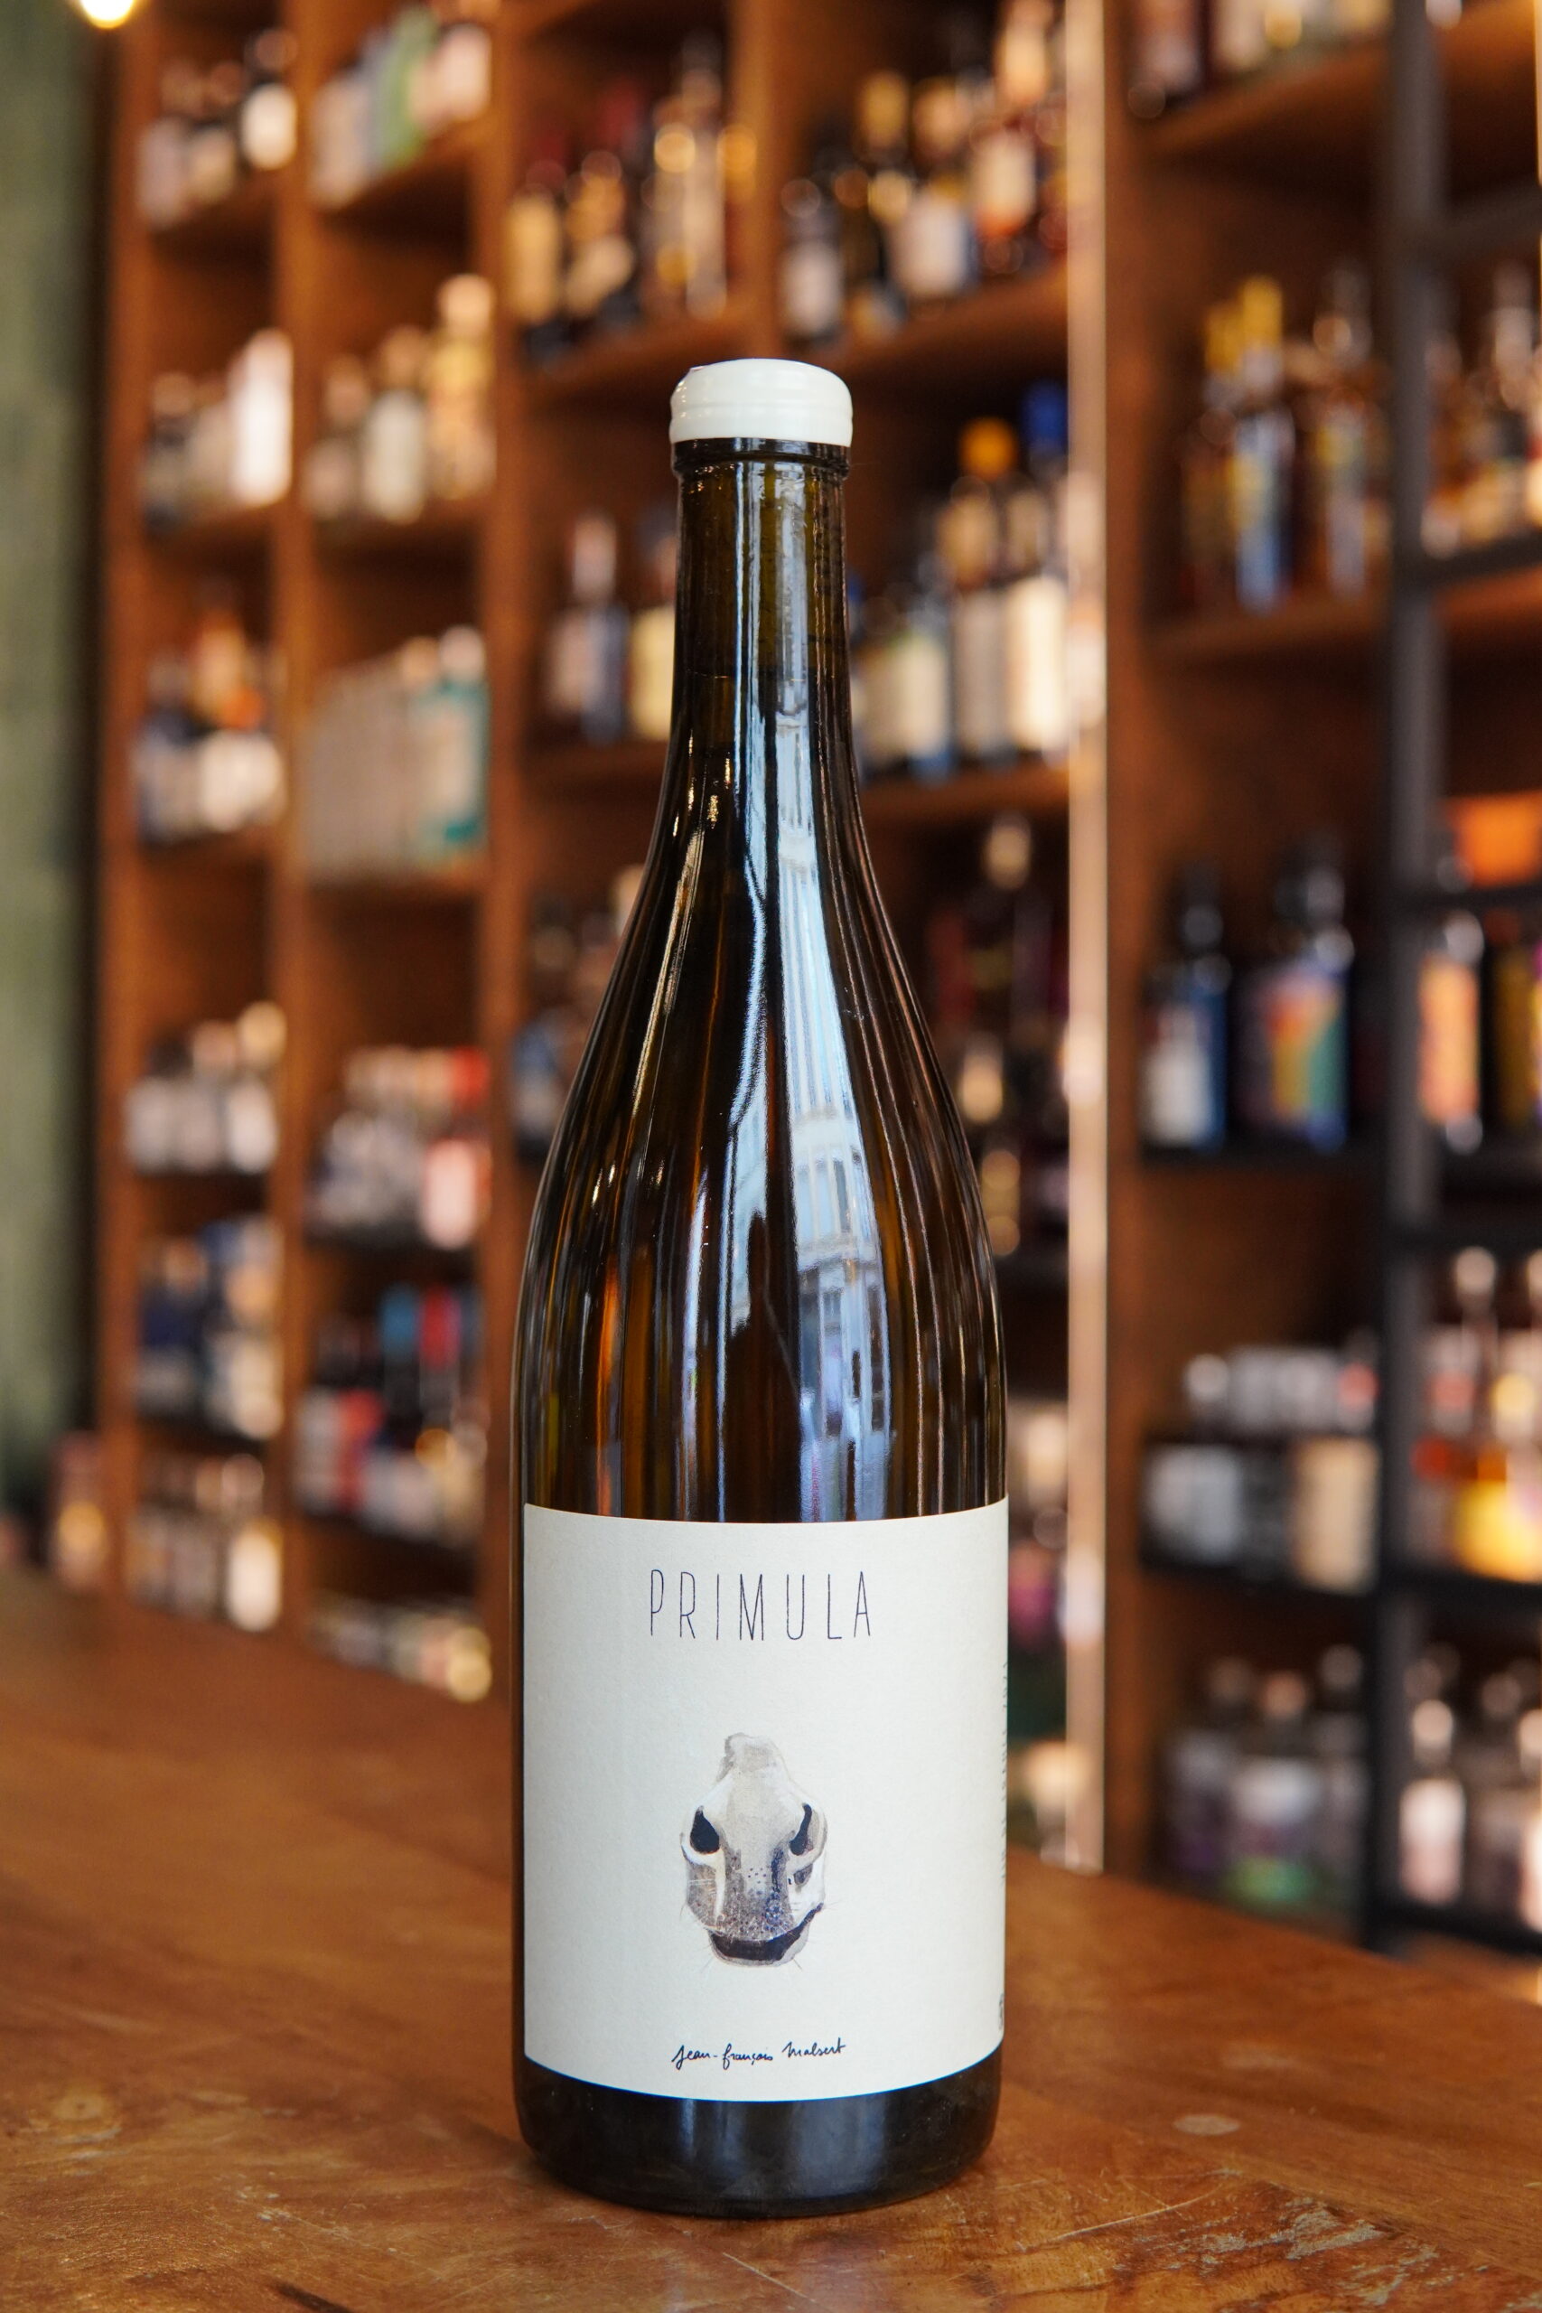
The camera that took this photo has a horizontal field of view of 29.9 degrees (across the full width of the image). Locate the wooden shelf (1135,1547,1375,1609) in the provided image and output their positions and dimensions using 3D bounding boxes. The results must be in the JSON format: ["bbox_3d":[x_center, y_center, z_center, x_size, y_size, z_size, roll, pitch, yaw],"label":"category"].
[{"bbox_3d":[0.584,0.365,2.513,0.265,0.031,0.478,0,0,-37],"label":"wooden shelf"}]

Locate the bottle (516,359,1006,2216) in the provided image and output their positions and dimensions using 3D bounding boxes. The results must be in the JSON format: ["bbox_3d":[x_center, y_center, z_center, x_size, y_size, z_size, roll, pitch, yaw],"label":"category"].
[{"bbox_3d":[-0.002,0.017,0.487,0.082,0.297,0.082,0,0,0],"label":"bottle"}]

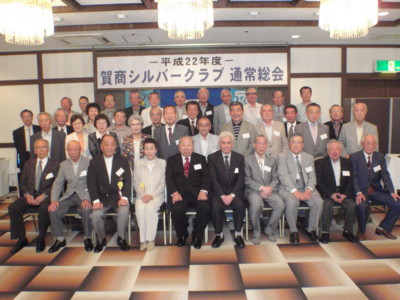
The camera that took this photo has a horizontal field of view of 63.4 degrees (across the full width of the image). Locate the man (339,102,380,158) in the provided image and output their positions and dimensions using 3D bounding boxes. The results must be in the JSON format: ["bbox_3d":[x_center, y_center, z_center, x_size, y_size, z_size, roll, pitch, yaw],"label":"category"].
[{"bbox_3d":[2.233,0.167,4.584,0.520,1.664,0.310,0,6,14],"label":"man"}]

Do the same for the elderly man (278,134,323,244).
[{"bbox_3d":[1.266,0.442,4.097,0.540,1.250,0.780,-1,6,5],"label":"elderly man"}]

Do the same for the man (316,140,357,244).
[{"bbox_3d":[1.652,0.459,3.942,0.500,1.144,0.800,1,7,17],"label":"man"}]

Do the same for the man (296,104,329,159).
[{"bbox_3d":[1.636,0.156,4.745,0.510,1.674,0.300,0,6,10],"label":"man"}]

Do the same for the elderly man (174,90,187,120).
[{"bbox_3d":[-0.291,-0.132,5.219,0.480,1.618,0.290,-1,6,-1],"label":"elderly man"}]

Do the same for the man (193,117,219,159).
[{"bbox_3d":[0.091,0.272,4.509,0.450,1.457,0.280,-1,6,1],"label":"man"}]

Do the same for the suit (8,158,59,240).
[{"bbox_3d":[-2.016,0.588,4.004,0.500,0.959,0.600,-2,6,-12],"label":"suit"}]

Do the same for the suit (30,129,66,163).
[{"bbox_3d":[-2.119,0.380,4.616,0.490,1.357,0.300,-2,6,-10],"label":"suit"}]

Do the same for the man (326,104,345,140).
[{"bbox_3d":[2.162,0.117,5.144,0.500,1.649,0.300,0,6,11],"label":"man"}]

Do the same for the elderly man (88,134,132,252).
[{"bbox_3d":[-1.084,0.473,3.999,0.540,1.300,0.800,-2,6,-10],"label":"elderly man"}]

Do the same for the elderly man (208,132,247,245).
[{"bbox_3d":[0.338,0.441,3.963,0.480,1.323,0.700,-1,6,3],"label":"elderly man"}]

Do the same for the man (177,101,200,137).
[{"bbox_3d":[-0.083,0.127,4.795,0.480,1.689,0.290,-1,6,0],"label":"man"}]

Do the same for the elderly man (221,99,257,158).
[{"bbox_3d":[0.542,0.173,4.643,0.520,1.700,0.300,-1,6,3],"label":"elderly man"}]

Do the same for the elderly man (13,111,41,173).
[{"bbox_3d":[-2.708,0.184,5.246,0.500,1.680,0.300,-3,6,-15],"label":"elderly man"}]

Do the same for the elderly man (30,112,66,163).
[{"bbox_3d":[-2.069,0.265,4.513,0.490,1.566,0.290,-3,7,-12],"label":"elderly man"}]

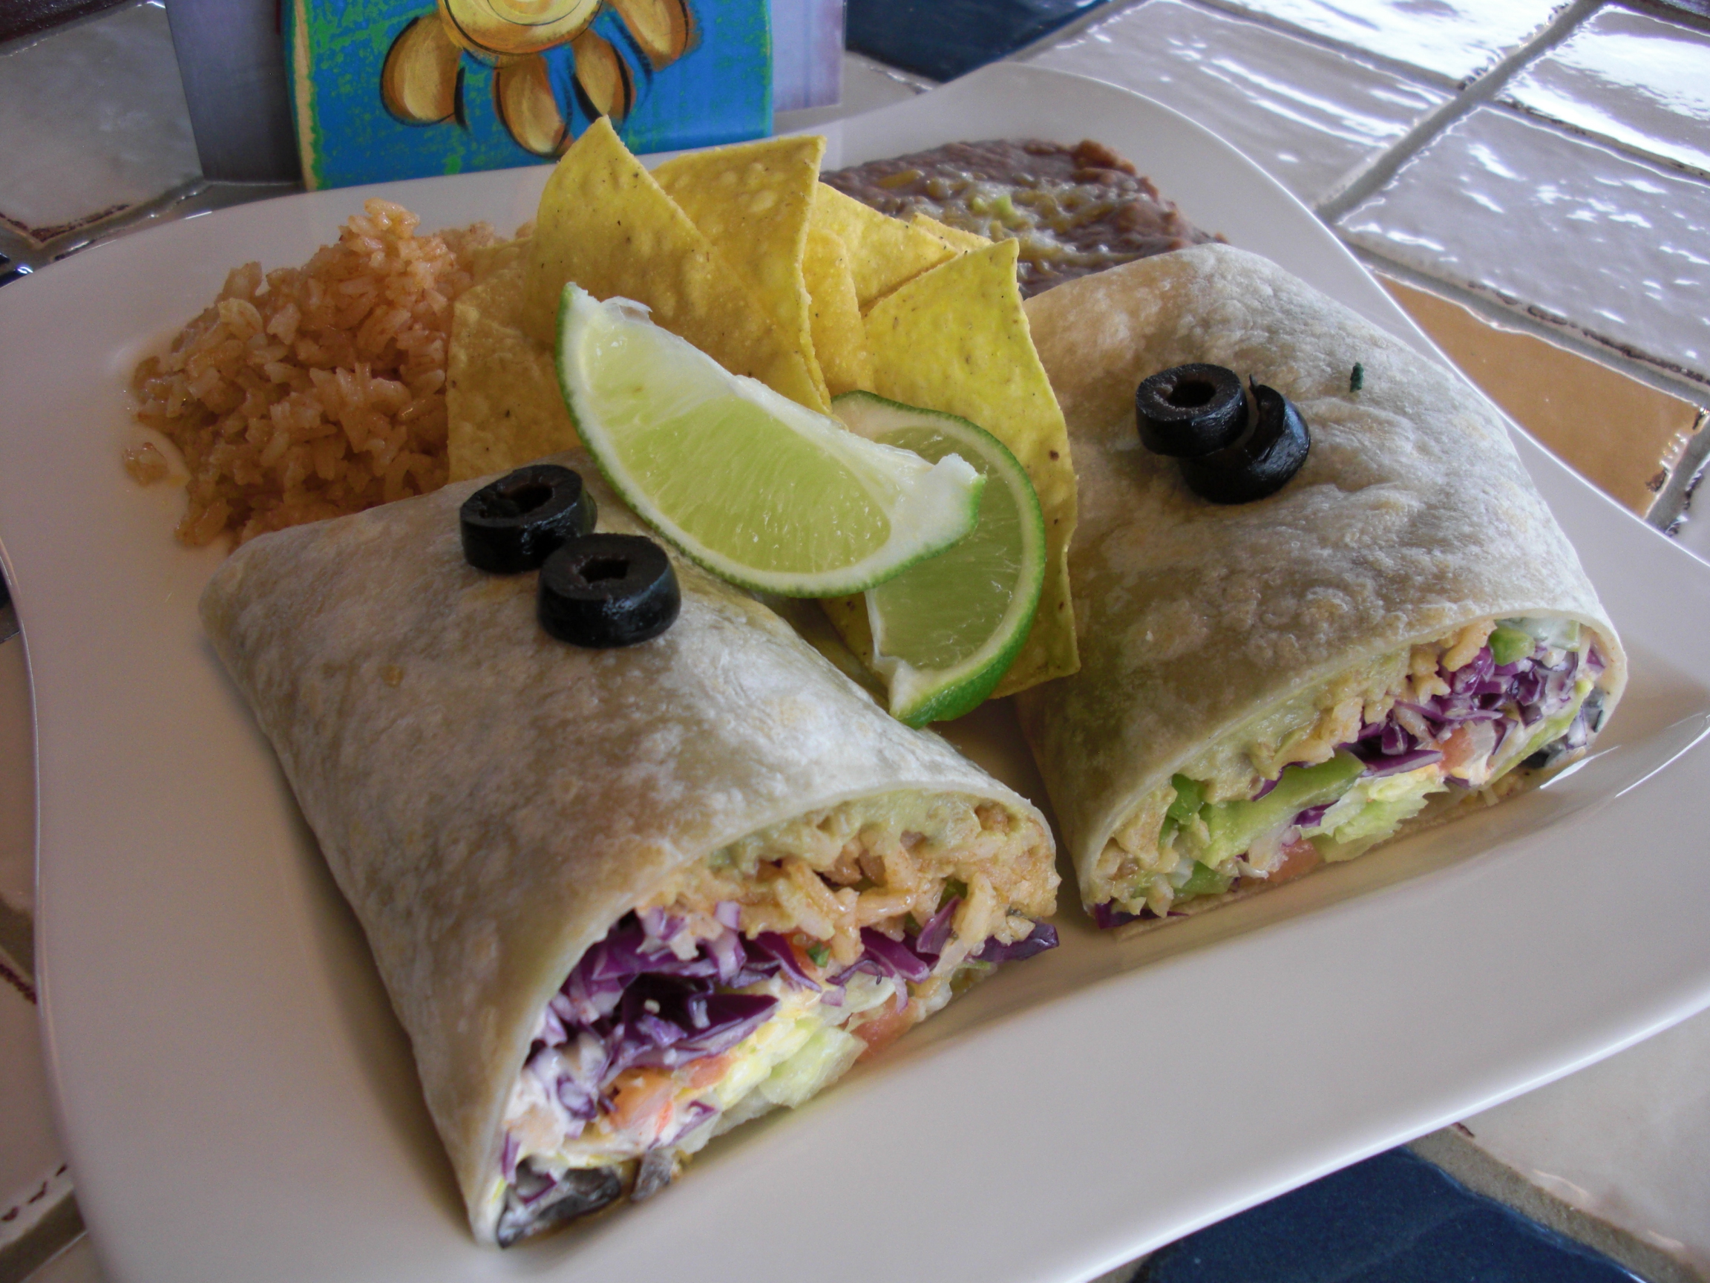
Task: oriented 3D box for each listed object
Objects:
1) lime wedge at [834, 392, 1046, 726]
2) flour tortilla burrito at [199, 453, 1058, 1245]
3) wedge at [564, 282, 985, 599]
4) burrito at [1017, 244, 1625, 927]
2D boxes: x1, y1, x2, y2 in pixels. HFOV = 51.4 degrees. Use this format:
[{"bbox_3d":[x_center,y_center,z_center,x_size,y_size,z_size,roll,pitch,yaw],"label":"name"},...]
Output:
[{"bbox_3d":[0.015,-0.008,0.272,0.027,0.020,0.062,-9,53,0],"label":"lime wedge"},{"bbox_3d":[-0.038,0.008,0.257,0.088,0.056,0.114,-21,48,-26],"label":"flour tortilla burrito"},{"bbox_3d":[-0.015,-0.025,0.249,0.064,0.026,0.022,25,25,11],"label":"wedge"},{"bbox_3d":[0.065,-0.027,0.309,0.103,0.049,0.129,-9,44,-15],"label":"burrito"}]

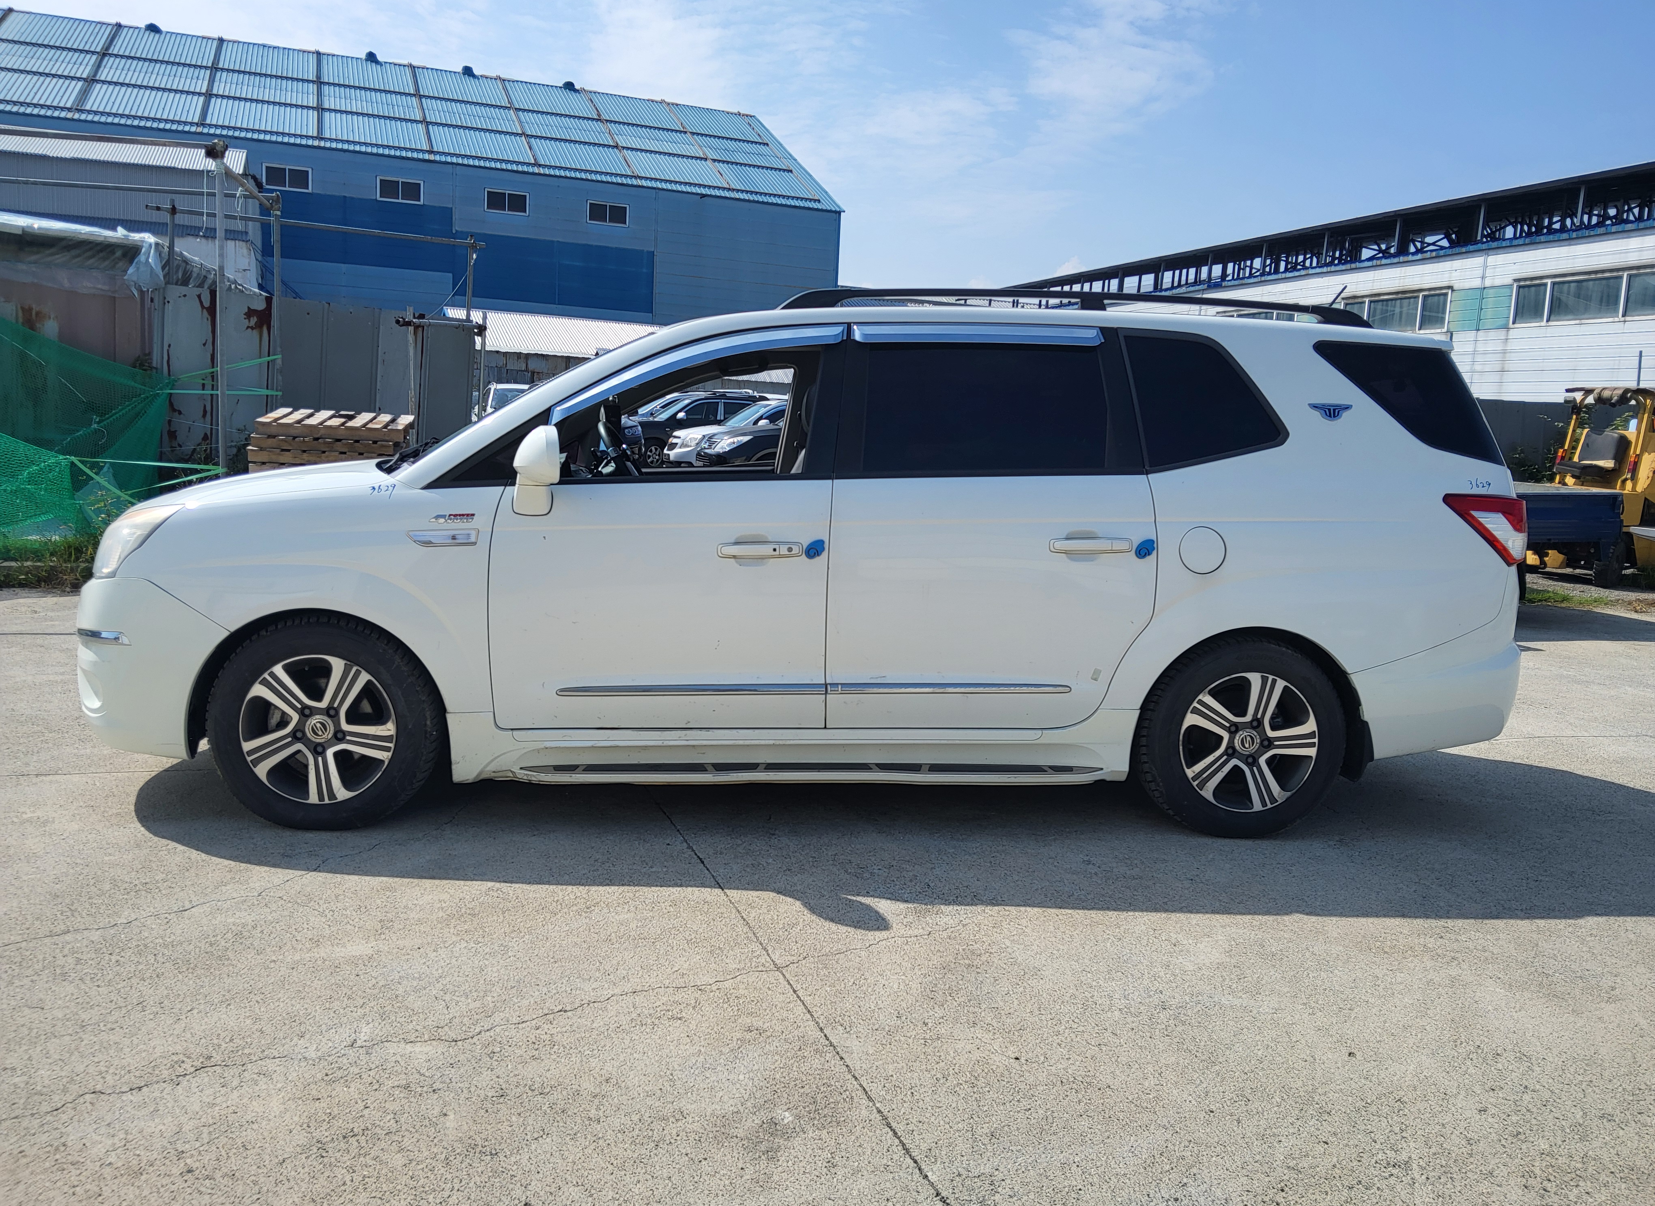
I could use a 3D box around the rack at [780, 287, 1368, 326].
[{"bbox_3d":[0.861,-0.989,4.176,2.050,0.115,0.080,1,7,-5],"label":"rack"}]

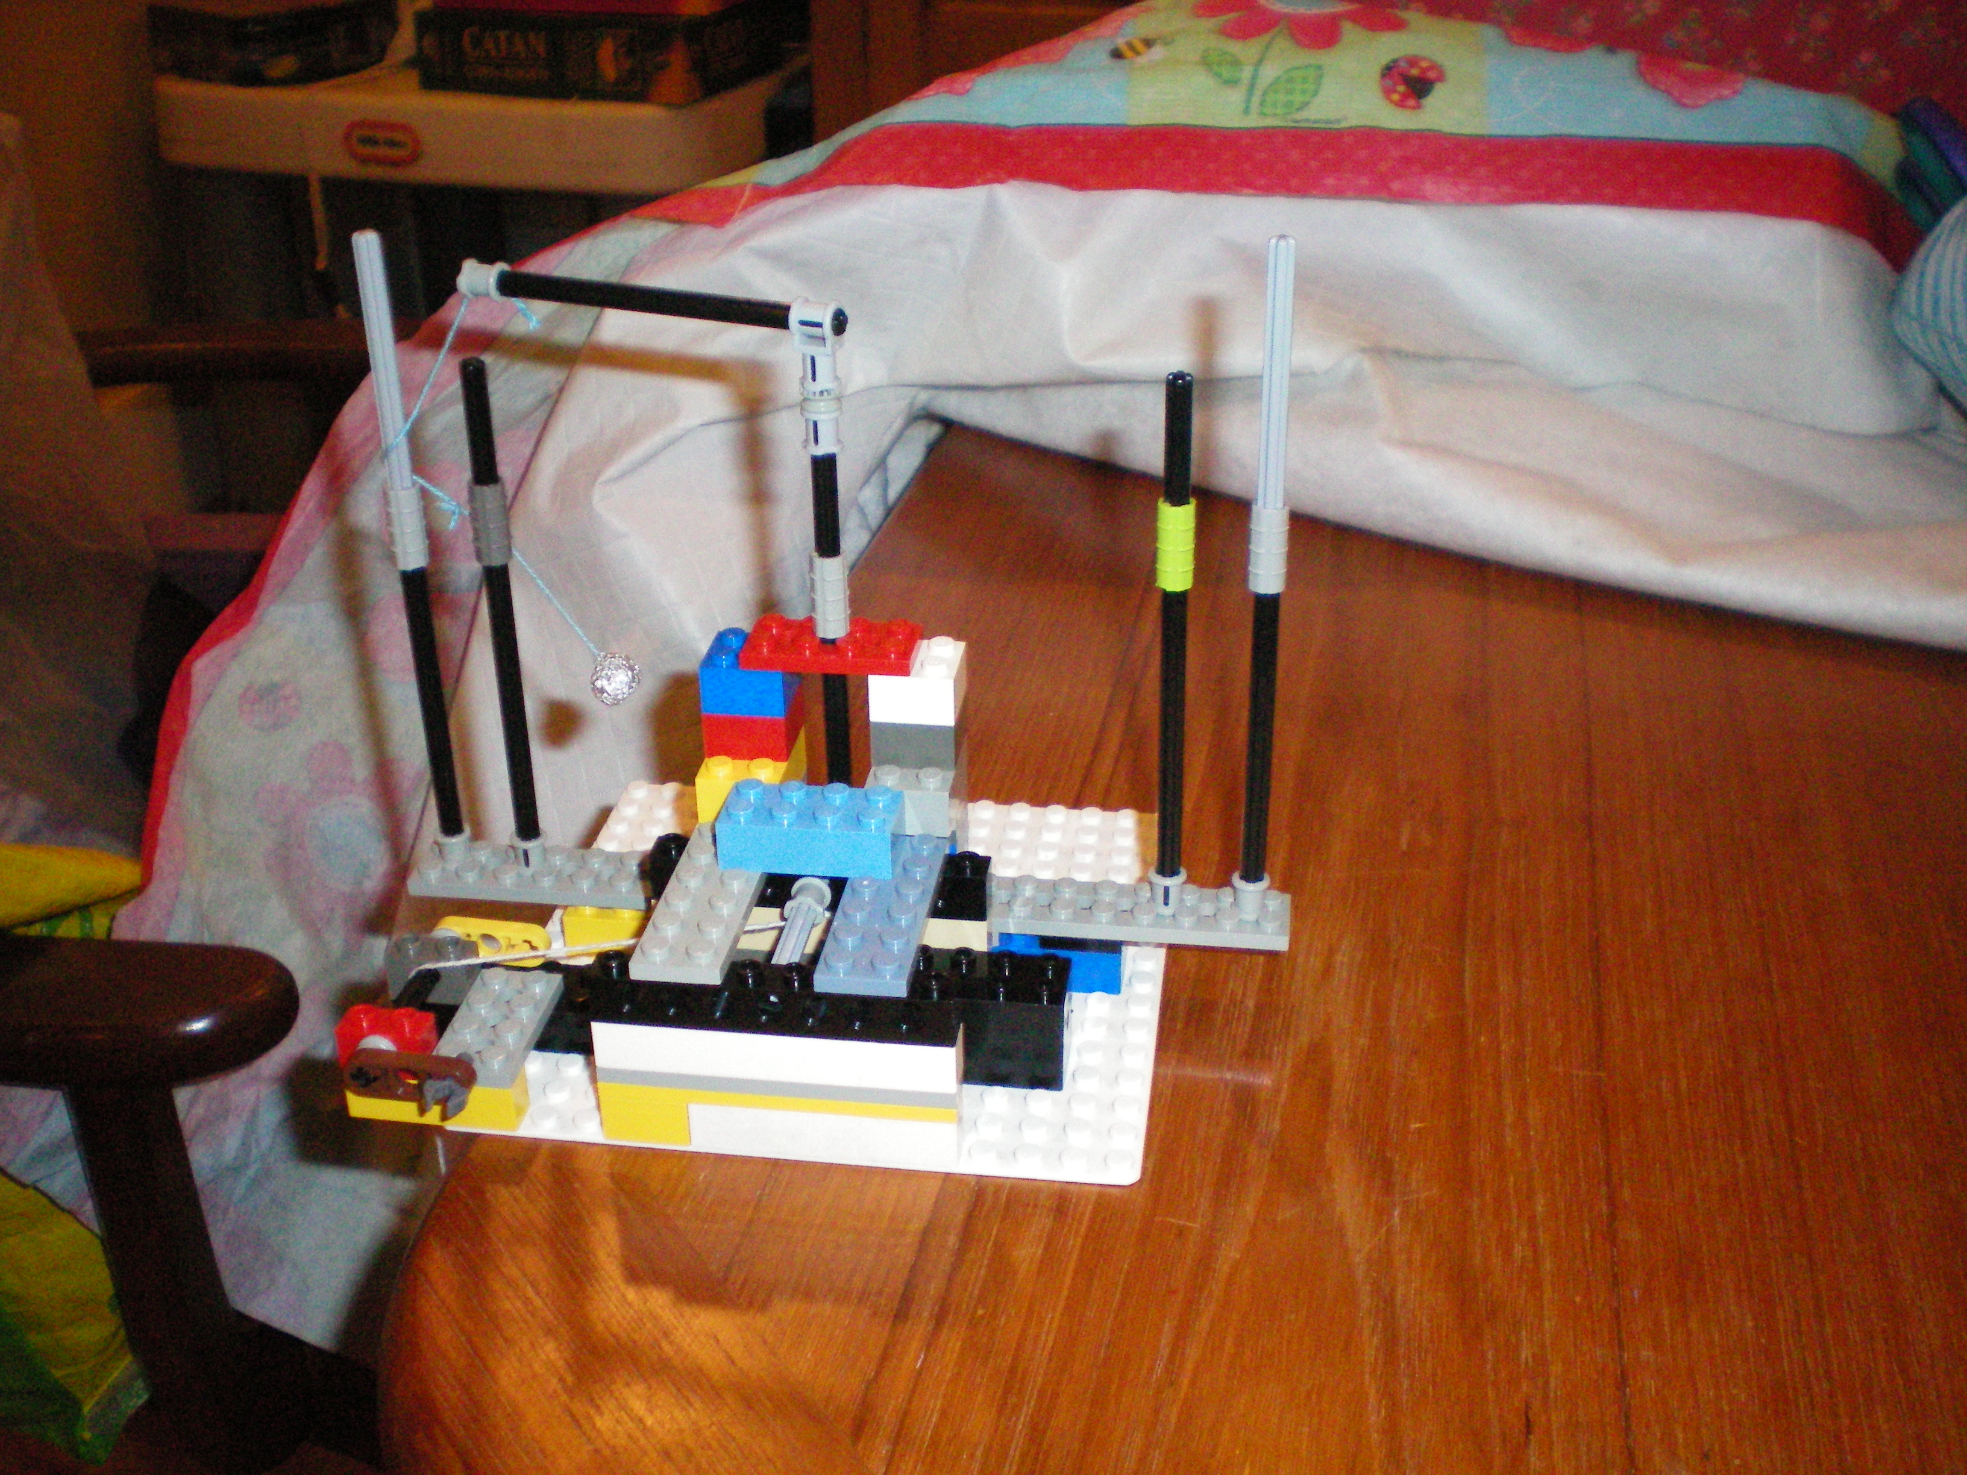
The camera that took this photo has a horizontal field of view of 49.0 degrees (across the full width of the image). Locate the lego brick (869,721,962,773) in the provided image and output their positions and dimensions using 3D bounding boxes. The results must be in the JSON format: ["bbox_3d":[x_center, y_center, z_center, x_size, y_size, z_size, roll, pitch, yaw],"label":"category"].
[{"bbox_3d":[-0.012,-0.003,0.408,0.016,0.011,0.016,3,28,7],"label":"lego brick"}]

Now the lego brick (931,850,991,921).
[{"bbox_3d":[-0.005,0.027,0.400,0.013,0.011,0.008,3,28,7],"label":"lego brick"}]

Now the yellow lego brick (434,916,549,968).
[{"bbox_3d":[-0.094,0.039,0.415,0.024,0.008,0.004,5,28,6],"label":"yellow lego brick"}]

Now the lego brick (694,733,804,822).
[{"bbox_3d":[-0.044,0.006,0.416,0.016,0.011,0.024,3,28,7],"label":"lego brick"}]

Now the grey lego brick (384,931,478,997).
[{"bbox_3d":[-0.104,0.043,0.408,0.016,0.011,0.008,3,28,7],"label":"grey lego brick"}]

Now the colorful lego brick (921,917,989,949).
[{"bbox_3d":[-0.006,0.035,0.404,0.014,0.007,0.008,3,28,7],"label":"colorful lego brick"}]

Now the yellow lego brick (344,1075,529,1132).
[{"bbox_3d":[-0.099,0.063,0.390,0.032,0.011,0.008,3,28,7],"label":"yellow lego brick"}]

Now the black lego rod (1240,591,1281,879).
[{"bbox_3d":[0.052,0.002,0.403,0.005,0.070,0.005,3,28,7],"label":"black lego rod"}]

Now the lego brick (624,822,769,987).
[{"bbox_3d":[-0.049,0.028,0.387,0.016,0.005,0.048,3,28,7],"label":"lego brick"}]

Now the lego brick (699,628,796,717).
[{"bbox_3d":[-0.044,-0.013,0.410,0.016,0.011,0.016,3,28,7],"label":"lego brick"}]

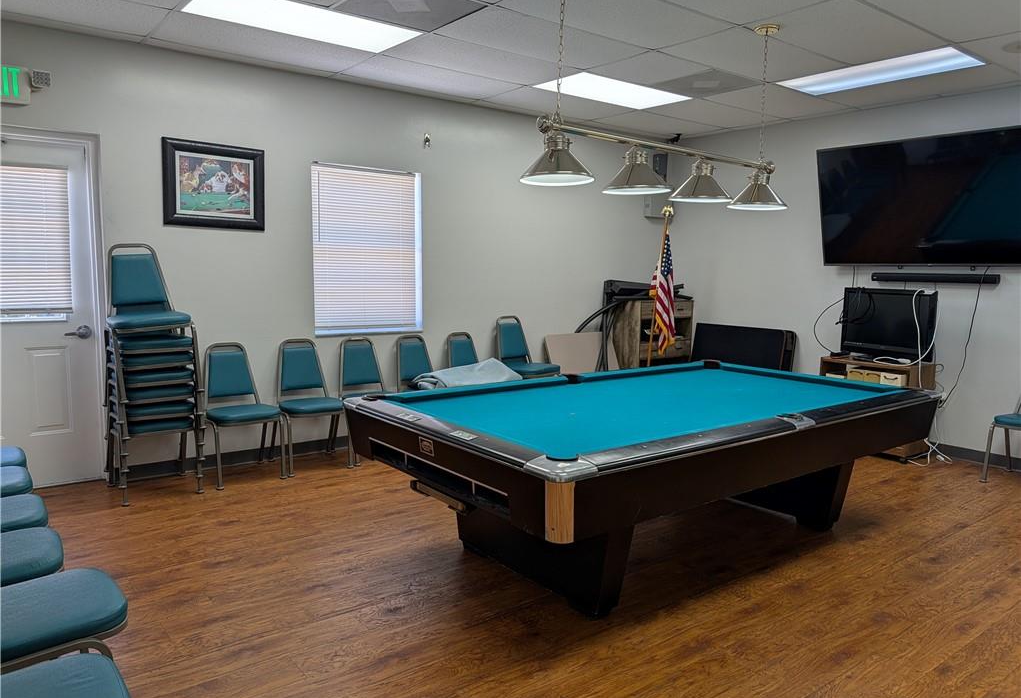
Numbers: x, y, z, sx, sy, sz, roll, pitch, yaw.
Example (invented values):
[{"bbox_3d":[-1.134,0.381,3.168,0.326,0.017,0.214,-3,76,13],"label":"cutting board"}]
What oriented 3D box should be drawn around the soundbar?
[{"bbox_3d":[3.293,-0.550,5.522,0.085,0.066,0.920,-4,9,-37],"label":"soundbar"}]

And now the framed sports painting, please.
[{"bbox_3d":[-1.987,-1.093,4.773,0.655,0.560,0.040,-5,9,-37],"label":"framed sports painting"}]

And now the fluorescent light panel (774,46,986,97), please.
[{"bbox_3d":[2.465,-1.871,4.786,0.575,0.050,1.170,-4,9,-37],"label":"fluorescent light panel"}]

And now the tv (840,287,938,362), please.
[{"bbox_3d":[2.997,-0.183,5.641,0.180,0.555,0.650,-4,9,-37],"label":"tv"}]

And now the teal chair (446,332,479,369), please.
[{"bbox_3d":[-0.286,0.311,5.958,0.450,0.875,0.530,-5,9,-37],"label":"teal chair"}]

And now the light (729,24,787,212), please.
[{"bbox_3d":[1.409,-1.277,3.963,0.335,0.965,0.335,-5,9,-37],"label":"light"}]

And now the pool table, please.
[{"bbox_3d":[0.832,0.630,3.891,2.930,0.800,1.650,-4,9,-36],"label":"pool table"}]

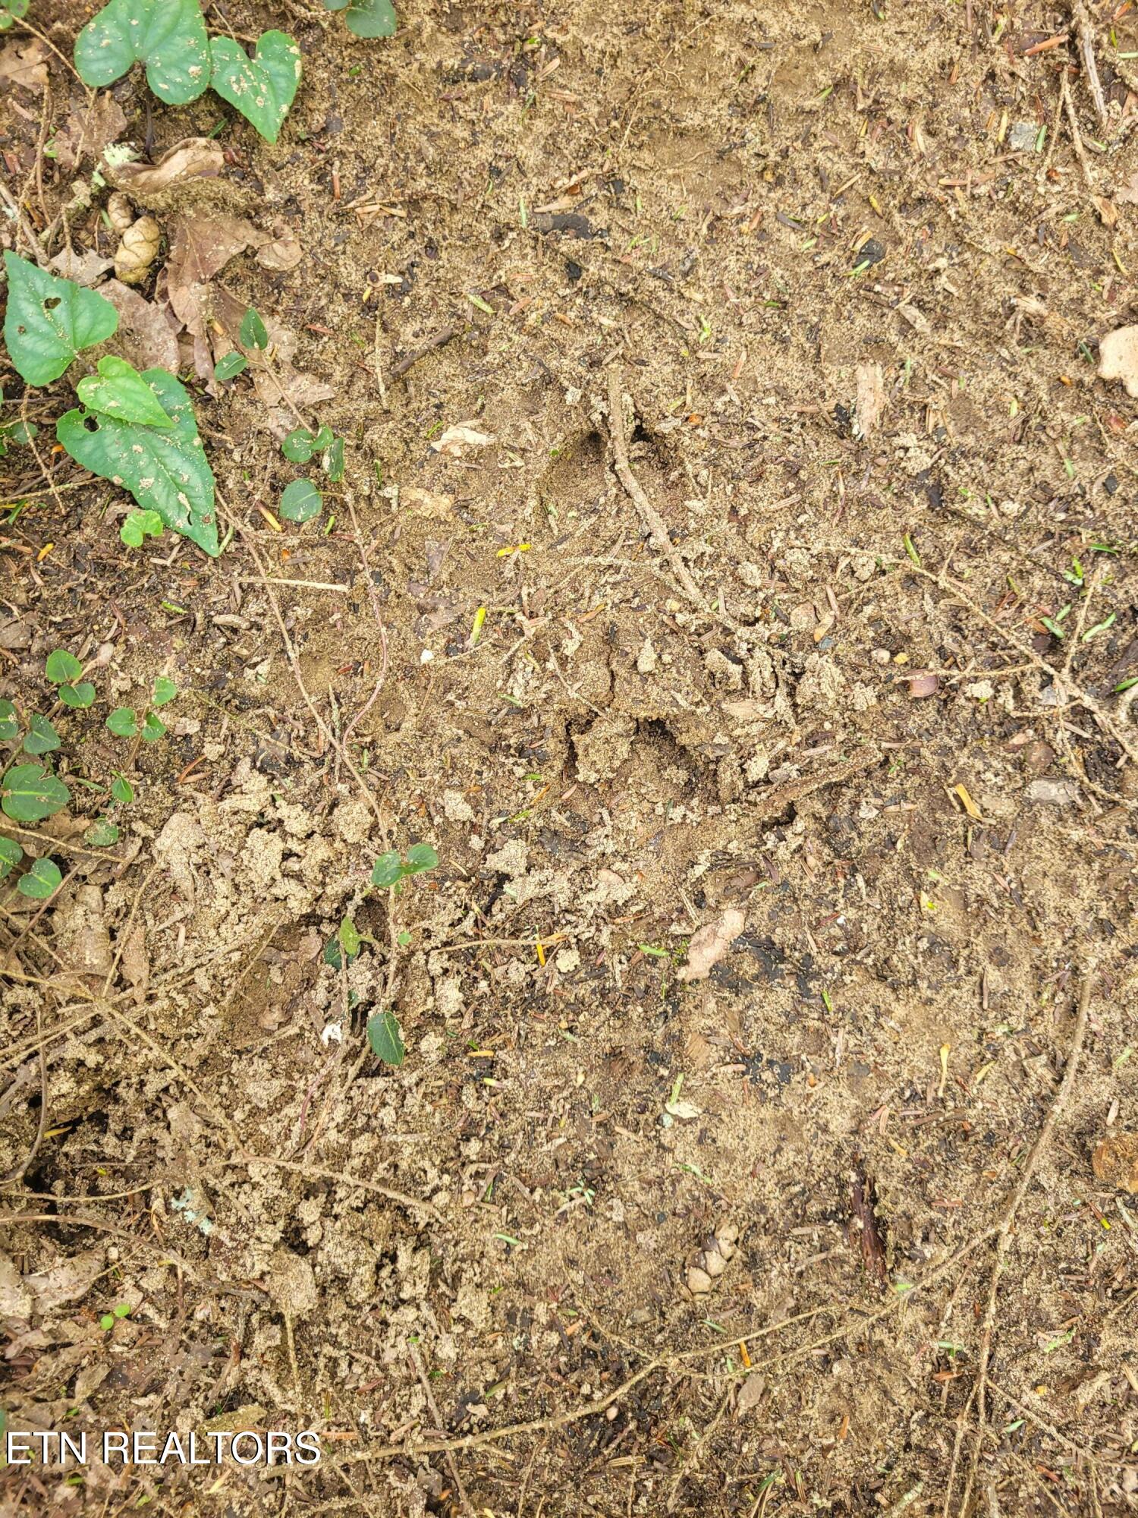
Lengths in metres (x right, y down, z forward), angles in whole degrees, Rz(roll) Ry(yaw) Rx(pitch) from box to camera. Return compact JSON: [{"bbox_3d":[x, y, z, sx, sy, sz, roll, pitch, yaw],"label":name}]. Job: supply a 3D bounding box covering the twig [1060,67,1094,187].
[{"bbox_3d":[0.279,-0.349,0.628,0.006,0.004,0.076,-6,79,-1],"label":"twig"}]

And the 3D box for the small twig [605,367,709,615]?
[{"bbox_3d":[0.038,-0.118,0.499,0.014,0.008,0.120,-18,79,-4],"label":"small twig"}]

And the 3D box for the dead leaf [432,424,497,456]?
[{"bbox_3d":[-0.054,-0.165,0.591,0.031,0.006,0.017,14,79,3],"label":"dead leaf"}]

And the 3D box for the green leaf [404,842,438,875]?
[{"bbox_3d":[-0.060,0.040,0.461,0.014,0.005,0.012,-30,80,-6],"label":"green leaf"}]

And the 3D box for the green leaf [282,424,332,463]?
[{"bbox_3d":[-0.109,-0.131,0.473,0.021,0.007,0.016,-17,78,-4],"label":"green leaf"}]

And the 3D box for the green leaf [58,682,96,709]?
[{"bbox_3d":[-0.237,-0.030,0.551,0.017,0.005,0.014,-8,79,-2],"label":"green leaf"}]

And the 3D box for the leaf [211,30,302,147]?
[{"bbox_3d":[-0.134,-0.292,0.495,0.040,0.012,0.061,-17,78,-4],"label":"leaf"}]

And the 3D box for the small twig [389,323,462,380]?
[{"bbox_3d":[-0.076,-0.215,0.601,0.045,0.004,0.007,-36,81,-7],"label":"small twig"}]

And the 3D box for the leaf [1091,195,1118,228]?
[{"bbox_3d":[0.295,-0.302,0.628,0.010,0.005,0.020,-26,81,-4],"label":"leaf"}]

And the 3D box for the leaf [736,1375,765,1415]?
[{"bbox_3d":[0.080,0.279,0.500,0.010,0.004,0.017,25,80,5],"label":"leaf"}]

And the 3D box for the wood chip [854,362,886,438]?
[{"bbox_3d":[0.158,-0.188,0.596,0.016,0.004,0.044,4,78,1],"label":"wood chip"}]

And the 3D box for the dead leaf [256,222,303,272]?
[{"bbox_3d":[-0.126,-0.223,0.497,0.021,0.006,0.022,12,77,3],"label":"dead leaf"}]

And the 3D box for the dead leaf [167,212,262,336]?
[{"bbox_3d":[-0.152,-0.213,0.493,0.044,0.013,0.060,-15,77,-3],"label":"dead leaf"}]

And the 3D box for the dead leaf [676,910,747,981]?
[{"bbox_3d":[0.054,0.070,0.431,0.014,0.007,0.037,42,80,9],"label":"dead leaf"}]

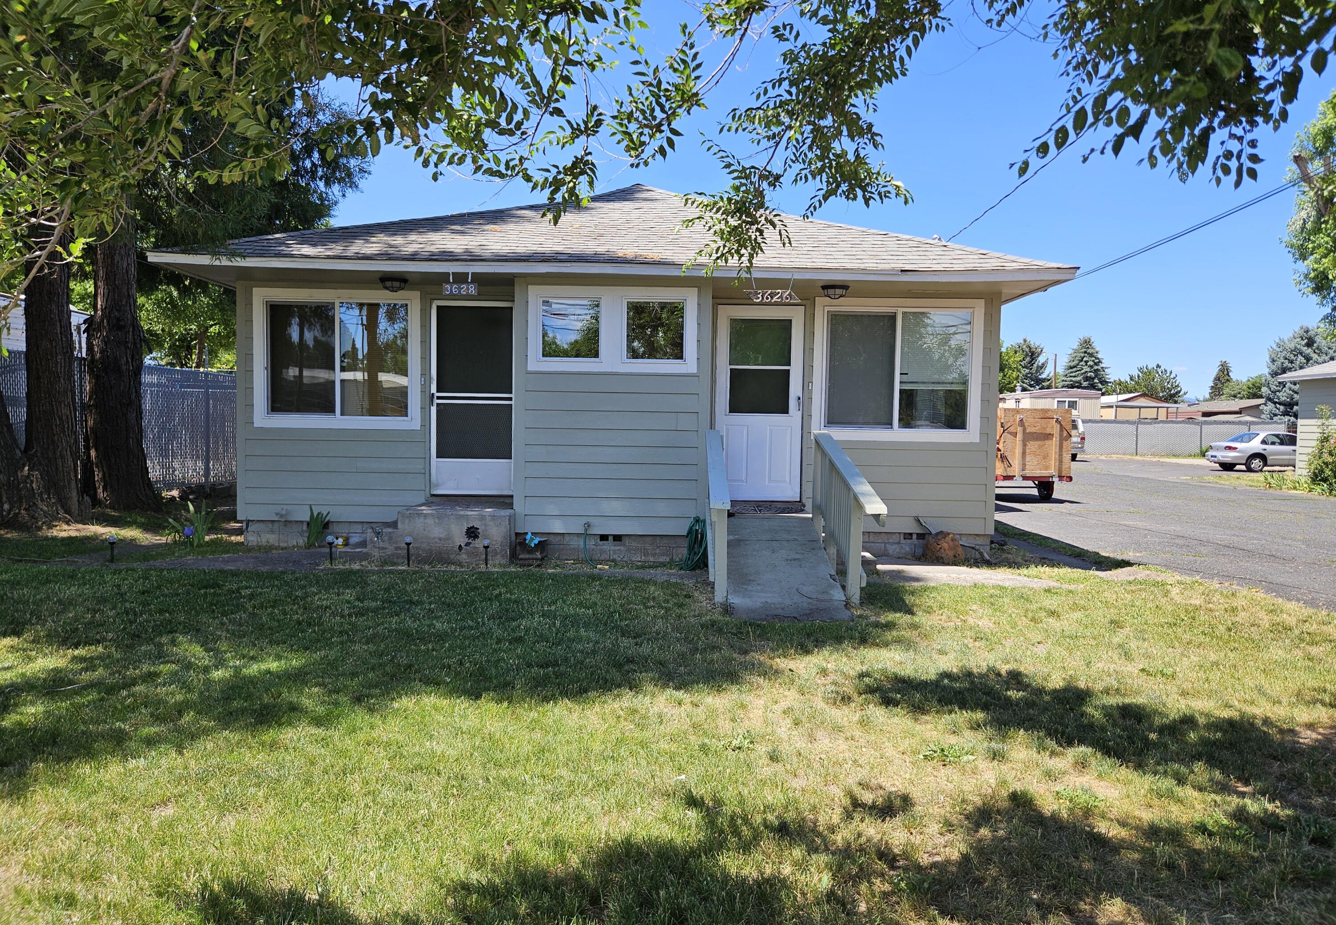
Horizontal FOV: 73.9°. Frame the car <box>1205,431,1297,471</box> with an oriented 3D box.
[{"bbox_3d":[22.073,-0.377,32.095,4.580,1.390,1.720,1,3,-1],"label":"car"}]

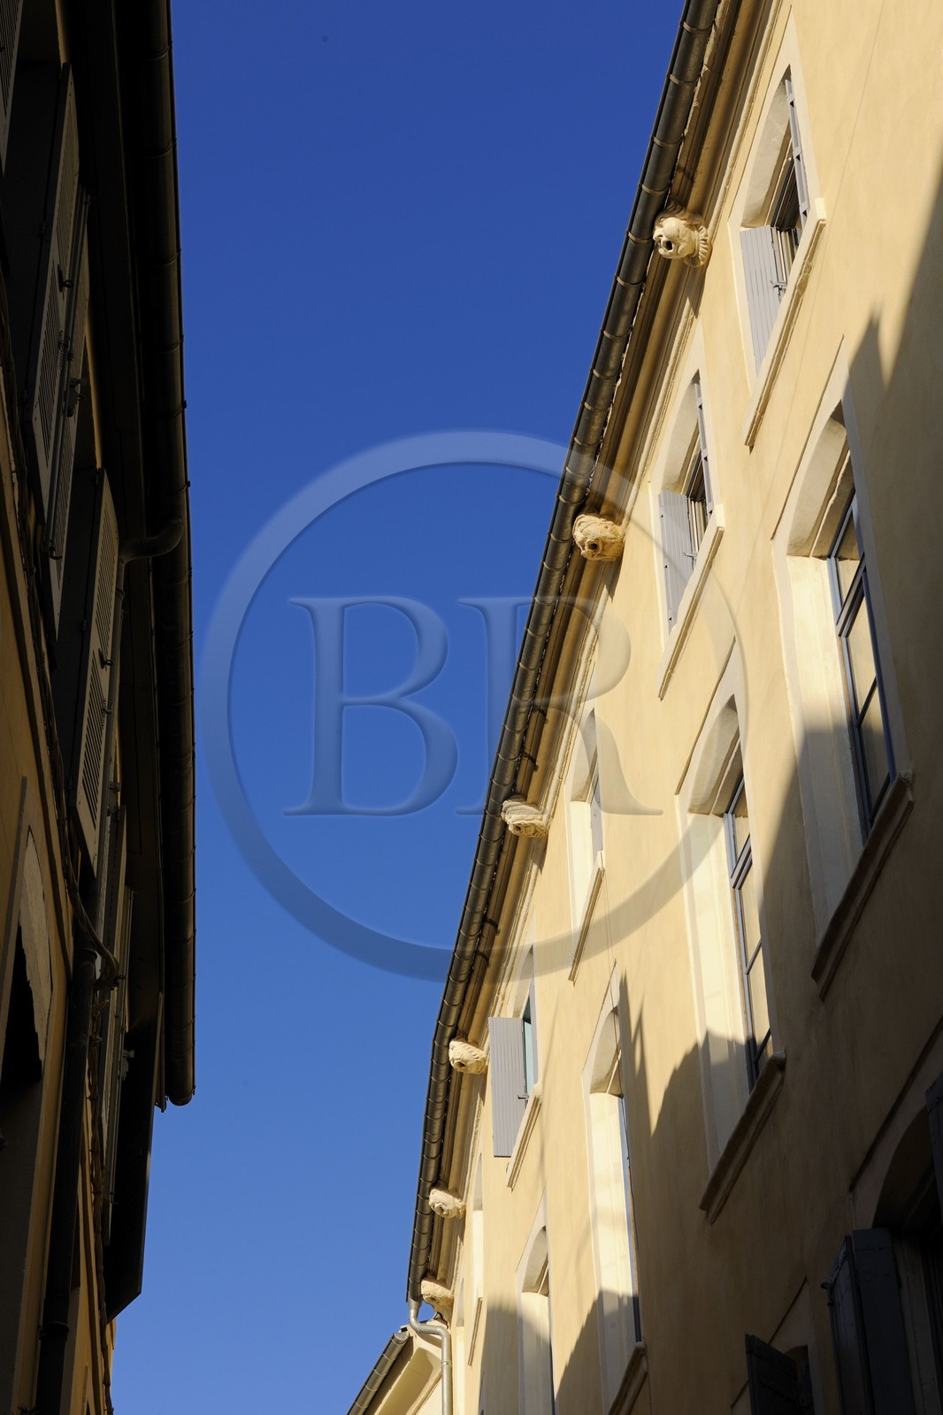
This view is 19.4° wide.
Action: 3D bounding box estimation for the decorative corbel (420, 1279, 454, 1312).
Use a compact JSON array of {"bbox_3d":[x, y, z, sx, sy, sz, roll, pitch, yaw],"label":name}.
[{"bbox_3d":[-0.343,5.988,28.028,0.320,0.280,0.240,1,-35,-3],"label":"decorative corbel"}]

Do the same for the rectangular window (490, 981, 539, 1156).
[{"bbox_3d":[0.382,2.689,21.369,0.304,1.288,1.187,3,-35,-6],"label":"rectangular window"}]

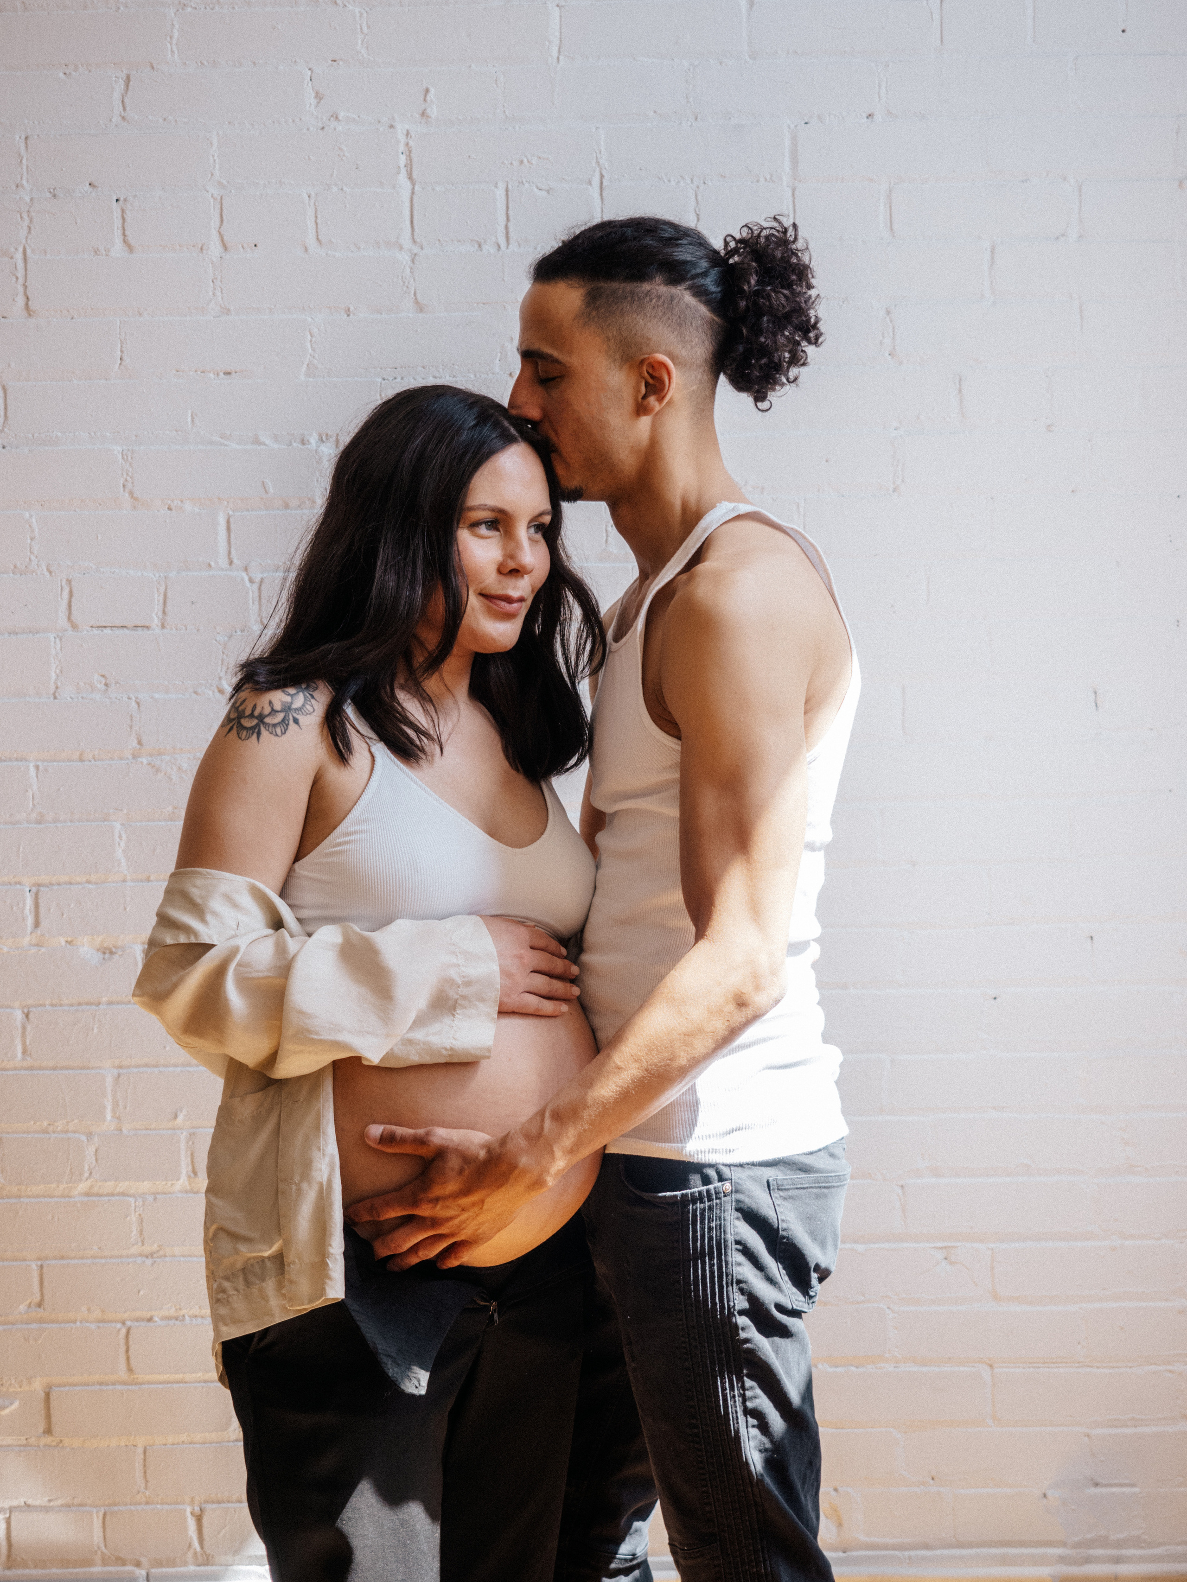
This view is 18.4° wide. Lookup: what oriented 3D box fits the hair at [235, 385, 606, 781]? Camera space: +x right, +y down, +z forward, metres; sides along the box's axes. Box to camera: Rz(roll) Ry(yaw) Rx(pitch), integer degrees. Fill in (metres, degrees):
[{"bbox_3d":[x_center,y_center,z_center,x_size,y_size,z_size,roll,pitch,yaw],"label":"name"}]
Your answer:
[{"bbox_3d":[-0.155,-0.187,3.280,0.300,0.360,0.270,0,0,-43],"label":"hair"}]

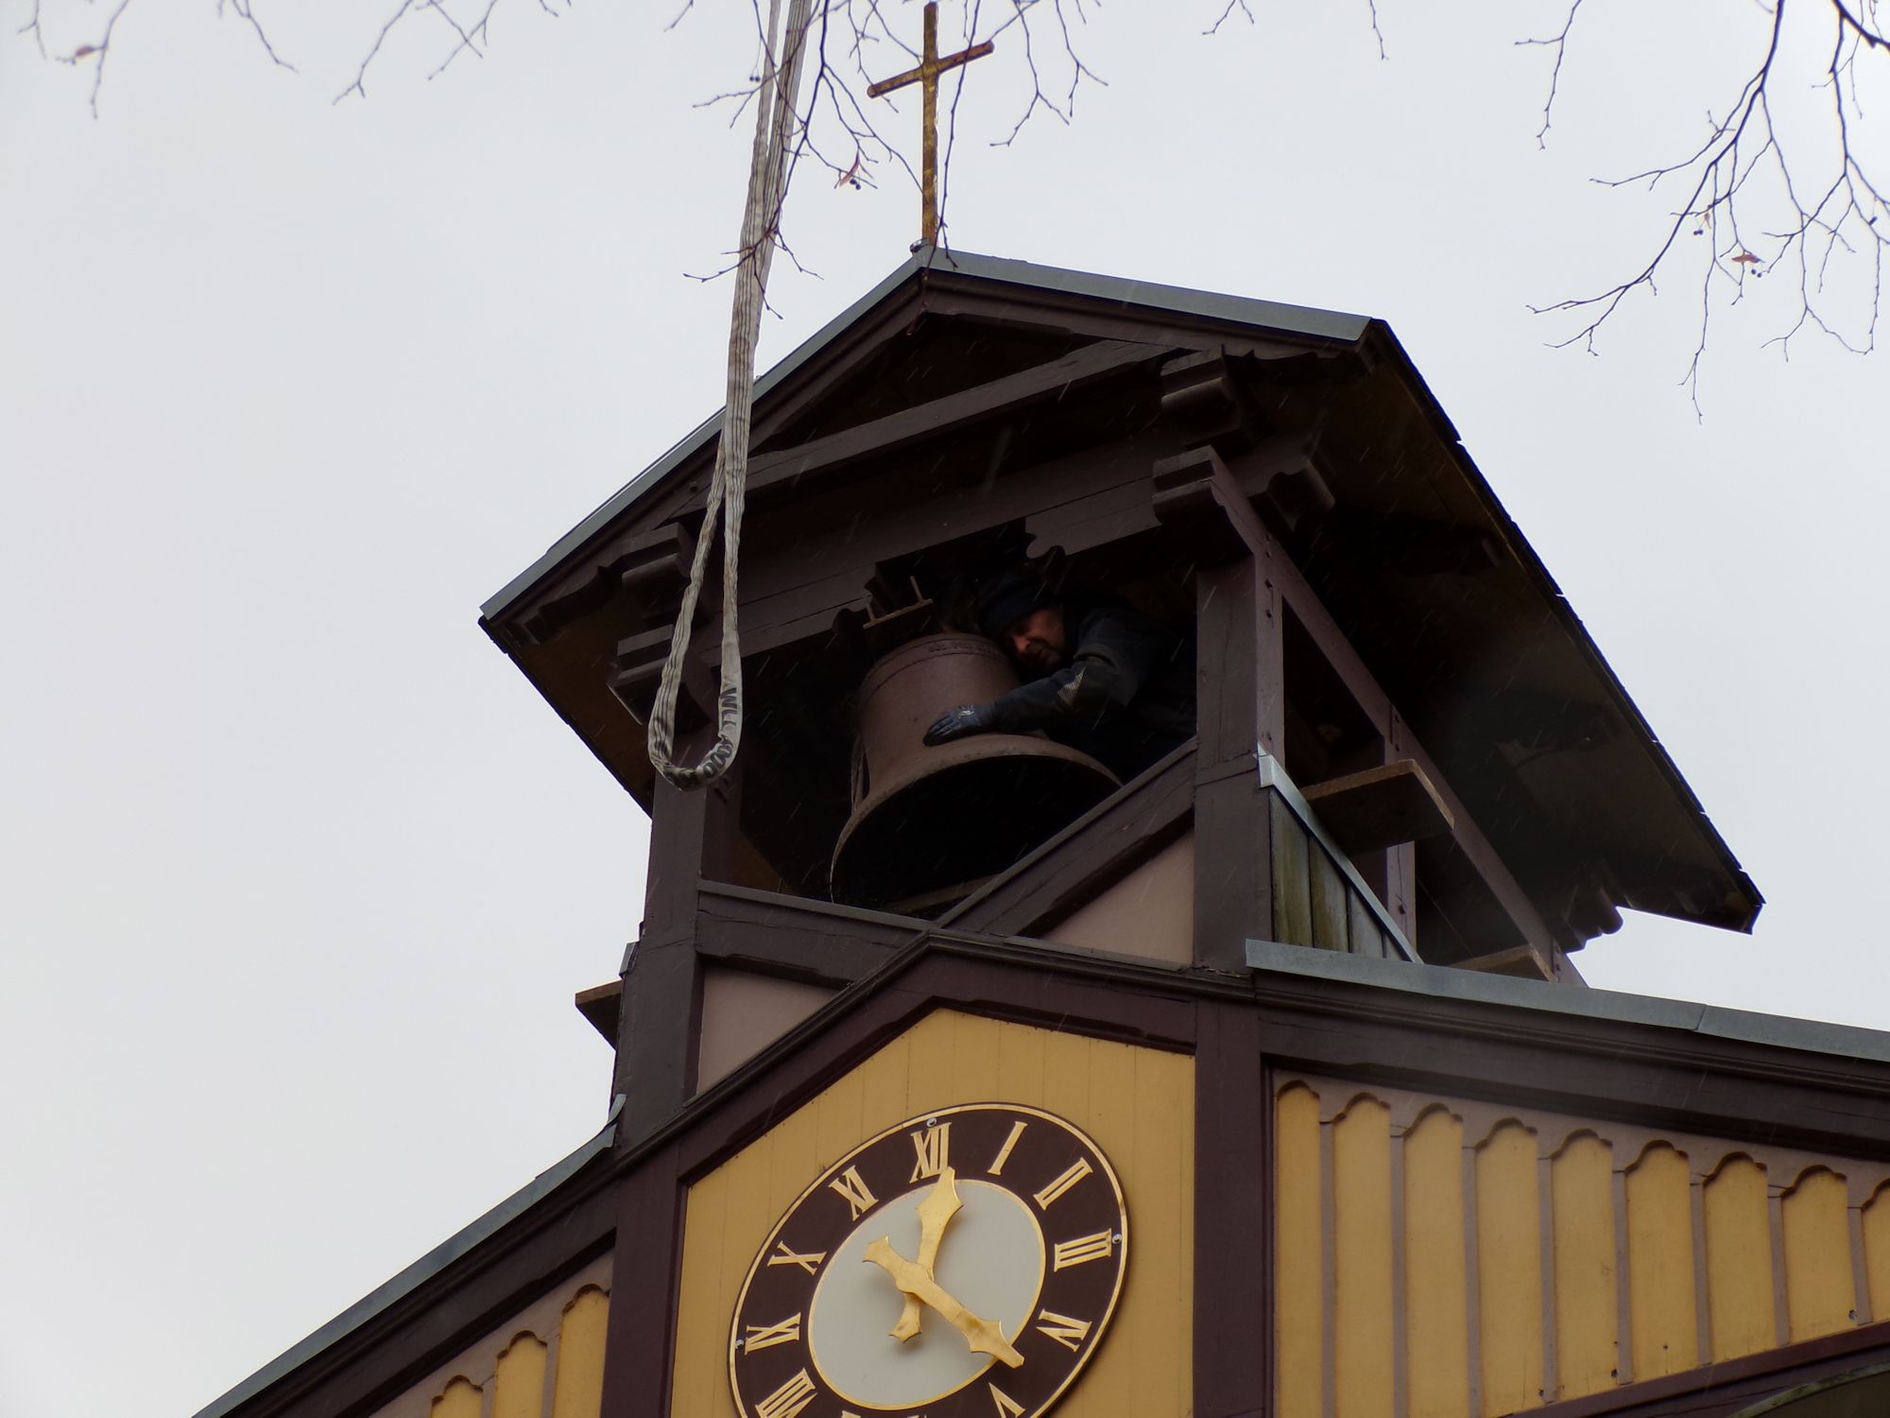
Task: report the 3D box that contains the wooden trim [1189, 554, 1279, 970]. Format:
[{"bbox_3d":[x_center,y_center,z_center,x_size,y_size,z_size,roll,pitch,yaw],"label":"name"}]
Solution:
[{"bbox_3d":[0.705,0.160,12.805,0.179,1.228,0.167,-16,-41,22],"label":"wooden trim"}]

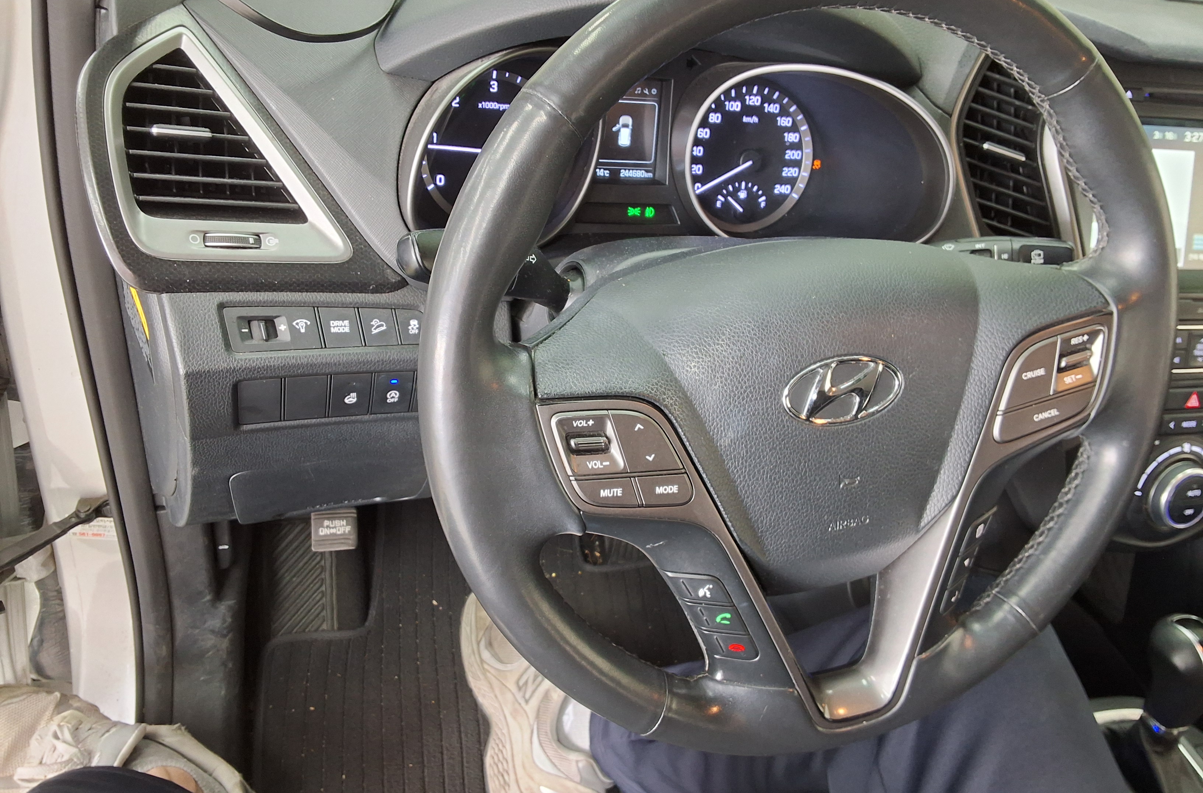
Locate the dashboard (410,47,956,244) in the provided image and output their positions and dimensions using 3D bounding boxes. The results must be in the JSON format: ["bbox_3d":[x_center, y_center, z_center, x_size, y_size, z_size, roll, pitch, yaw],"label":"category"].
[{"bbox_3d":[0.059,-0.155,0.629,0.377,0.120,0.050,-3,15,-17],"label":"dashboard"}]

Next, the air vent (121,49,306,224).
[{"bbox_3d":[-0.203,-0.135,0.512,0.085,0.086,0.030,-3,10,-17],"label":"air vent"}]

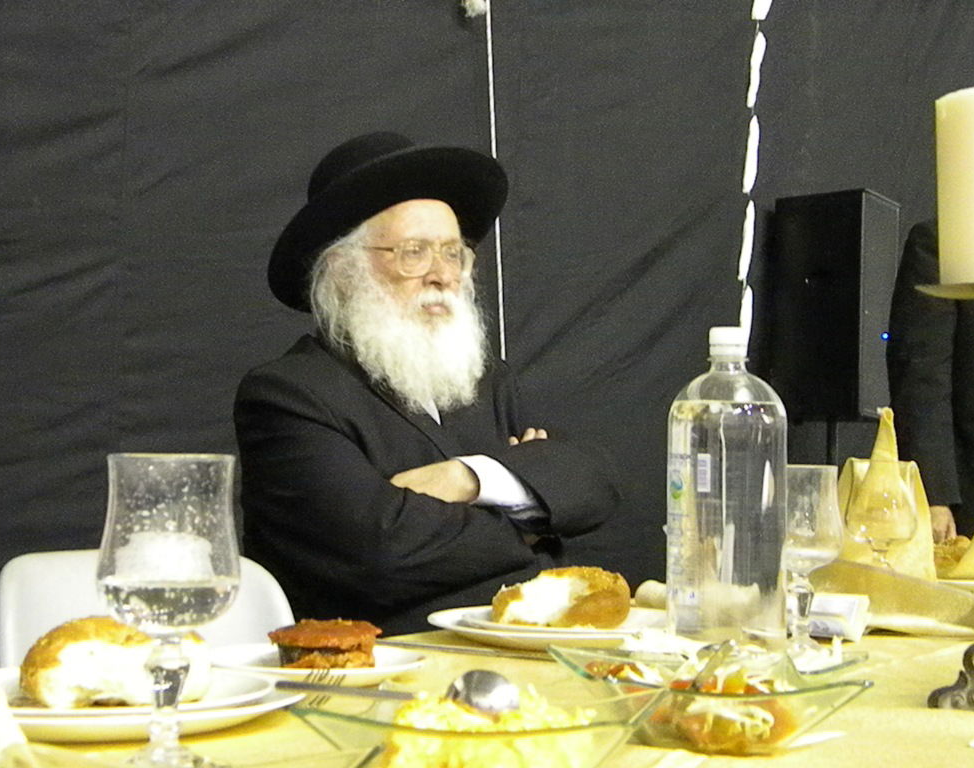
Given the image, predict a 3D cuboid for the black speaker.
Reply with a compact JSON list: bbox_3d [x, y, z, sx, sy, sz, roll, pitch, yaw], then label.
[{"bbox_3d":[0.976,-0.202,4.654,0.290,0.619,0.335,-1,-3,33],"label":"black speaker"}]

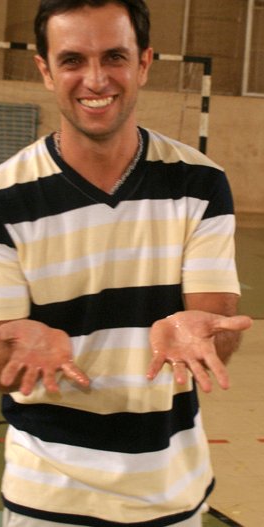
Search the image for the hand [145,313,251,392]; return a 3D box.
[{"bbox_3d":[0.091,0.119,1.540,0.138,0.062,0.165,-7,30,1],"label":"hand"}]

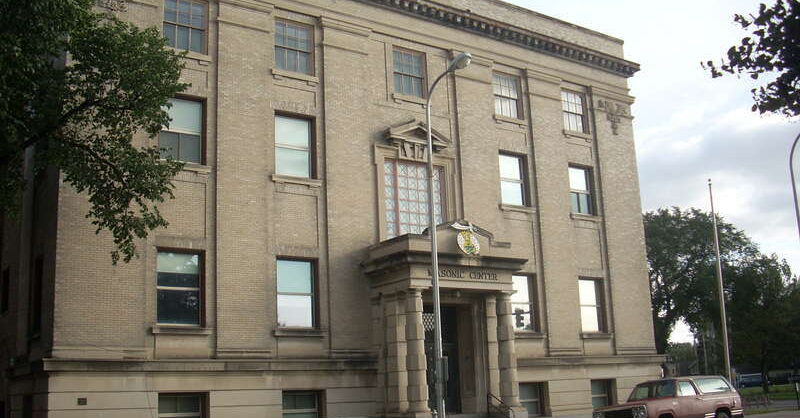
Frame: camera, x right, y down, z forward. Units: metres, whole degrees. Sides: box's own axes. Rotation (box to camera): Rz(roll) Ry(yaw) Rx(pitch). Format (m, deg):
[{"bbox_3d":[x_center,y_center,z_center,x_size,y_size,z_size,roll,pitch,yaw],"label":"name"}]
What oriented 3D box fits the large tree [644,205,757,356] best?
[{"bbox_3d":[23.101,7.356,68.000,11.000,15.000,11.000,7,-15,-35],"label":"large tree"}]

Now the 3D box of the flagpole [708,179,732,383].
[{"bbox_3d":[14.257,3.706,38.028,0.160,10.300,0.160,7,-15,-35],"label":"flagpole"}]

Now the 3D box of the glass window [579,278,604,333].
[{"bbox_3d":[8.073,4.098,36.201,1.470,2.311,0.180,6,-15,-35],"label":"glass window"}]

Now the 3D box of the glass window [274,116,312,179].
[{"bbox_3d":[-3.649,-2.129,29.354,1.520,2.180,0.200,7,-15,-35],"label":"glass window"}]

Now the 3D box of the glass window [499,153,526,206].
[{"bbox_3d":[4.597,-1.187,35.015,1.470,2.192,0.180,6,-15,-35],"label":"glass window"}]

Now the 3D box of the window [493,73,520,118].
[{"bbox_3d":[4.426,-4.695,35.768,1.470,1.875,0.180,6,-15,-35],"label":"window"}]

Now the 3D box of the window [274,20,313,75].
[{"bbox_3d":[-3.763,-5.632,30.099,1.470,1.875,0.180,6,-15,-35],"label":"window"}]

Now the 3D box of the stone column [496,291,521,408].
[{"bbox_3d":[3.747,4.895,29.878,0.680,3.900,0.680,-2,-12,0],"label":"stone column"}]

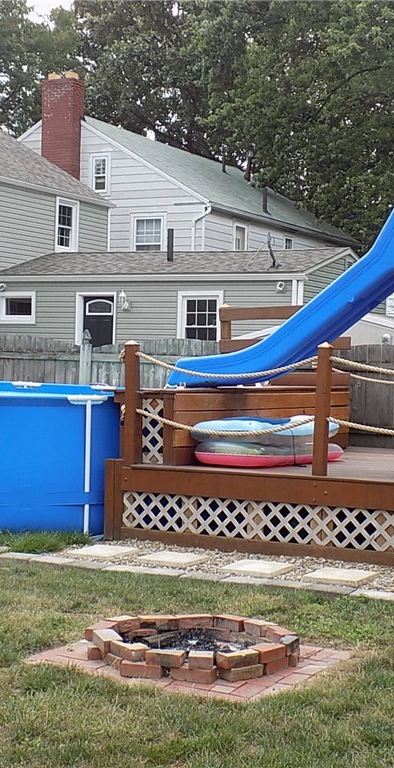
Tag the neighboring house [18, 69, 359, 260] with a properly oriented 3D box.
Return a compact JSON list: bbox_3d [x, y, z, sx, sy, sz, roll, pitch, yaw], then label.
[{"bbox_3d":[-1.244,-3.568,36.723,9.000,8.500,11.900,2,1,26],"label":"neighboring house"}]

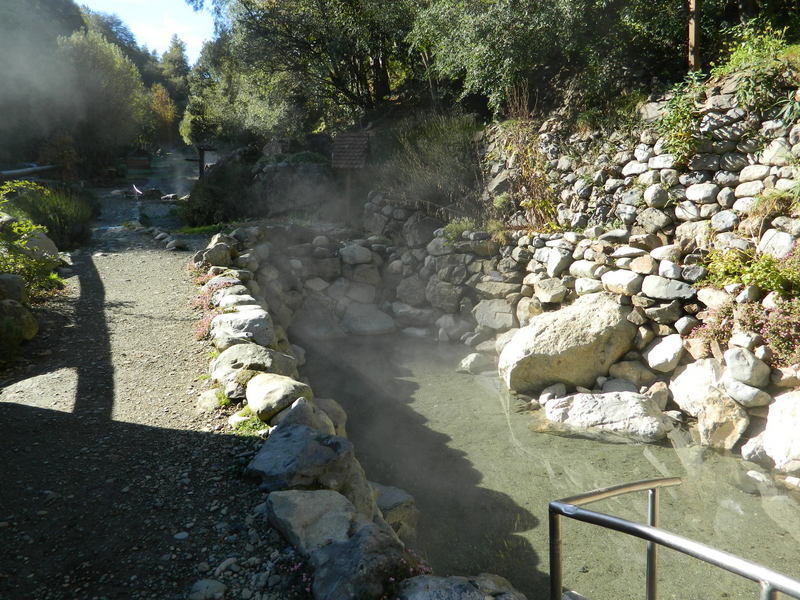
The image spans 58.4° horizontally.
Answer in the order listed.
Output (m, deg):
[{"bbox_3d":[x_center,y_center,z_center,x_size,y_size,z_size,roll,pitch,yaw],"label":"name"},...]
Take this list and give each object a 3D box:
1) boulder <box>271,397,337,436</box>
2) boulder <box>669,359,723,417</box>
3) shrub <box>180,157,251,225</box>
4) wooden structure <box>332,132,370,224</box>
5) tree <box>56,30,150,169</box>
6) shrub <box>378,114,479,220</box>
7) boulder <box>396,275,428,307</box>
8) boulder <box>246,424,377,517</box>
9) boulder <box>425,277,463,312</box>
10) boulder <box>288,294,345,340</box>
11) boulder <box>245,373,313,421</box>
[{"bbox_3d":[-0.586,0.726,4.350,0.400,0.320,0.380,-5,12,-17],"label":"boulder"},{"bbox_3d":[2.318,0.684,5.600,0.430,0.420,0.380,3,13,23],"label":"boulder"},{"bbox_3d":[-4.198,-2.469,16.300,1.700,1.500,1.500,-5,12,-14],"label":"shrub"},{"bbox_3d":[-0.988,-2.486,14.600,0.740,1.880,0.700,1,12,12],"label":"wooden structure"},{"bbox_3d":[-15.727,-10.635,38.000,4.900,7.300,4.600,-6,13,-22],"label":"tree"},{"bbox_3d":[0.528,-2.345,12.400,1.800,1.800,1.500,-1,12,0],"label":"shrub"},{"bbox_3d":[0.174,-0.133,10.000,0.440,0.450,0.400,-1,12,0],"label":"boulder"},{"bbox_3d":[-0.488,0.946,3.950,0.640,0.430,0.460,-5,12,-17],"label":"boulder"},{"bbox_3d":[0.601,-0.062,9.900,0.500,0.470,0.420,-1,12,0],"label":"boulder"},{"bbox_3d":[-1.025,0.217,8.900,0.680,0.500,0.500,-3,12,-7],"label":"boulder"},{"bbox_3d":[-0.789,0.626,4.650,0.430,0.280,0.360,-4,12,-10],"label":"boulder"}]

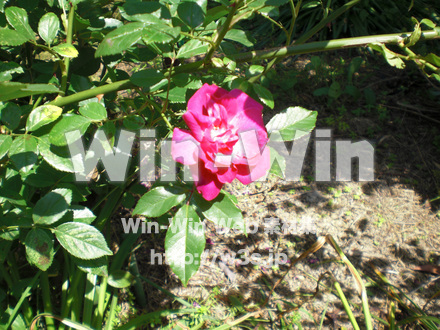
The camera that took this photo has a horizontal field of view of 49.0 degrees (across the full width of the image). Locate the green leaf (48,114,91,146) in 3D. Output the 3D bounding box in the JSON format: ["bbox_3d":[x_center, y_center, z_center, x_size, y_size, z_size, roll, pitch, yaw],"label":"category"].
[{"bbox_3d":[-0.155,-0.034,0.500,0.047,0.008,0.034,-34,66,-18],"label":"green leaf"}]

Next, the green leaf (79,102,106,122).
[{"bbox_3d":[-0.137,-0.058,0.530,0.036,0.008,0.021,25,60,16],"label":"green leaf"}]

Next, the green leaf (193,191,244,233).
[{"bbox_3d":[-0.001,0.045,0.435,0.060,0.011,0.033,36,65,12],"label":"green leaf"}]

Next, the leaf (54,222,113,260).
[{"bbox_3d":[-0.130,0.072,0.461,0.063,0.009,0.028,21,60,6],"label":"leaf"}]

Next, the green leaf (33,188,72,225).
[{"bbox_3d":[-0.168,0.043,0.480,0.032,0.006,0.044,36,68,21],"label":"green leaf"}]

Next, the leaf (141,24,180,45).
[{"bbox_3d":[-0.065,-0.144,0.530,0.044,0.008,0.035,-4,50,-3],"label":"leaf"}]

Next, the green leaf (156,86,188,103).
[{"bbox_3d":[-0.057,-0.083,0.570,0.041,0.008,0.030,-4,50,-3],"label":"green leaf"}]

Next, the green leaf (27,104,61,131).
[{"bbox_3d":[-0.192,-0.052,0.520,0.026,0.008,0.043,38,58,20],"label":"green leaf"}]

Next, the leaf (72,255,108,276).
[{"bbox_3d":[-0.143,0.108,0.544,0.054,0.008,0.028,22,53,18],"label":"leaf"}]

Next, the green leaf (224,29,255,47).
[{"bbox_3d":[0.026,-0.155,0.587,0.037,0.006,0.025,17,53,5],"label":"green leaf"}]

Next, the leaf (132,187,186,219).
[{"bbox_3d":[-0.061,0.036,0.473,0.054,0.008,0.030,-20,53,-8],"label":"leaf"}]

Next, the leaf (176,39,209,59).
[{"bbox_3d":[-0.032,-0.130,0.540,0.042,0.008,0.024,-27,61,-17],"label":"leaf"}]

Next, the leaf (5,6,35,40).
[{"bbox_3d":[-0.216,-0.155,0.530,0.023,0.008,0.059,-32,68,-22],"label":"leaf"}]

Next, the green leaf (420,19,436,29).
[{"bbox_3d":[0.260,-0.176,0.600,0.018,0.006,0.017,23,50,21],"label":"green leaf"}]

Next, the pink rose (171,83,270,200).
[{"bbox_3d":[0.000,-0.021,0.430,0.086,0.055,0.104,0,72,0],"label":"pink rose"}]

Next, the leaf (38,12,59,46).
[{"bbox_3d":[-0.198,-0.158,0.560,0.023,0.007,0.049,-4,64,-5],"label":"leaf"}]

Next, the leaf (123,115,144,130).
[{"bbox_3d":[-0.104,-0.051,0.580,0.029,0.008,0.019,21,65,10],"label":"leaf"}]

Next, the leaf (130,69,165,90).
[{"bbox_3d":[-0.073,-0.088,0.501,0.040,0.006,0.033,10,54,8],"label":"leaf"}]

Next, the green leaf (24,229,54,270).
[{"bbox_3d":[-0.178,0.084,0.480,0.027,0.006,0.044,-15,67,-7],"label":"green leaf"}]

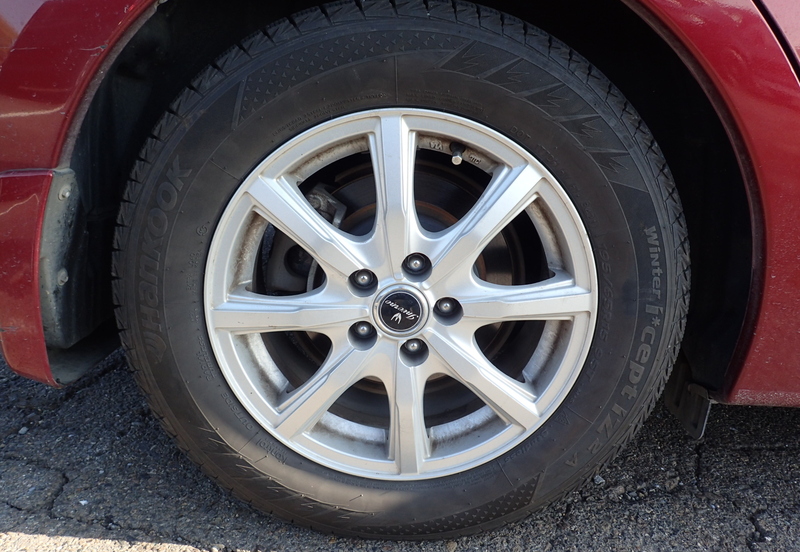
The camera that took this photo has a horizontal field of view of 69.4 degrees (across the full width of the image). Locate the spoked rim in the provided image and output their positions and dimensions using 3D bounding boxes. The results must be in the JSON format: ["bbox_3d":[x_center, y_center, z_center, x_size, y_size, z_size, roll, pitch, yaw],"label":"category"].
[{"bbox_3d":[0.001,0.015,0.688,0.415,0.415,0.168,0,16,0],"label":"spoked rim"}]

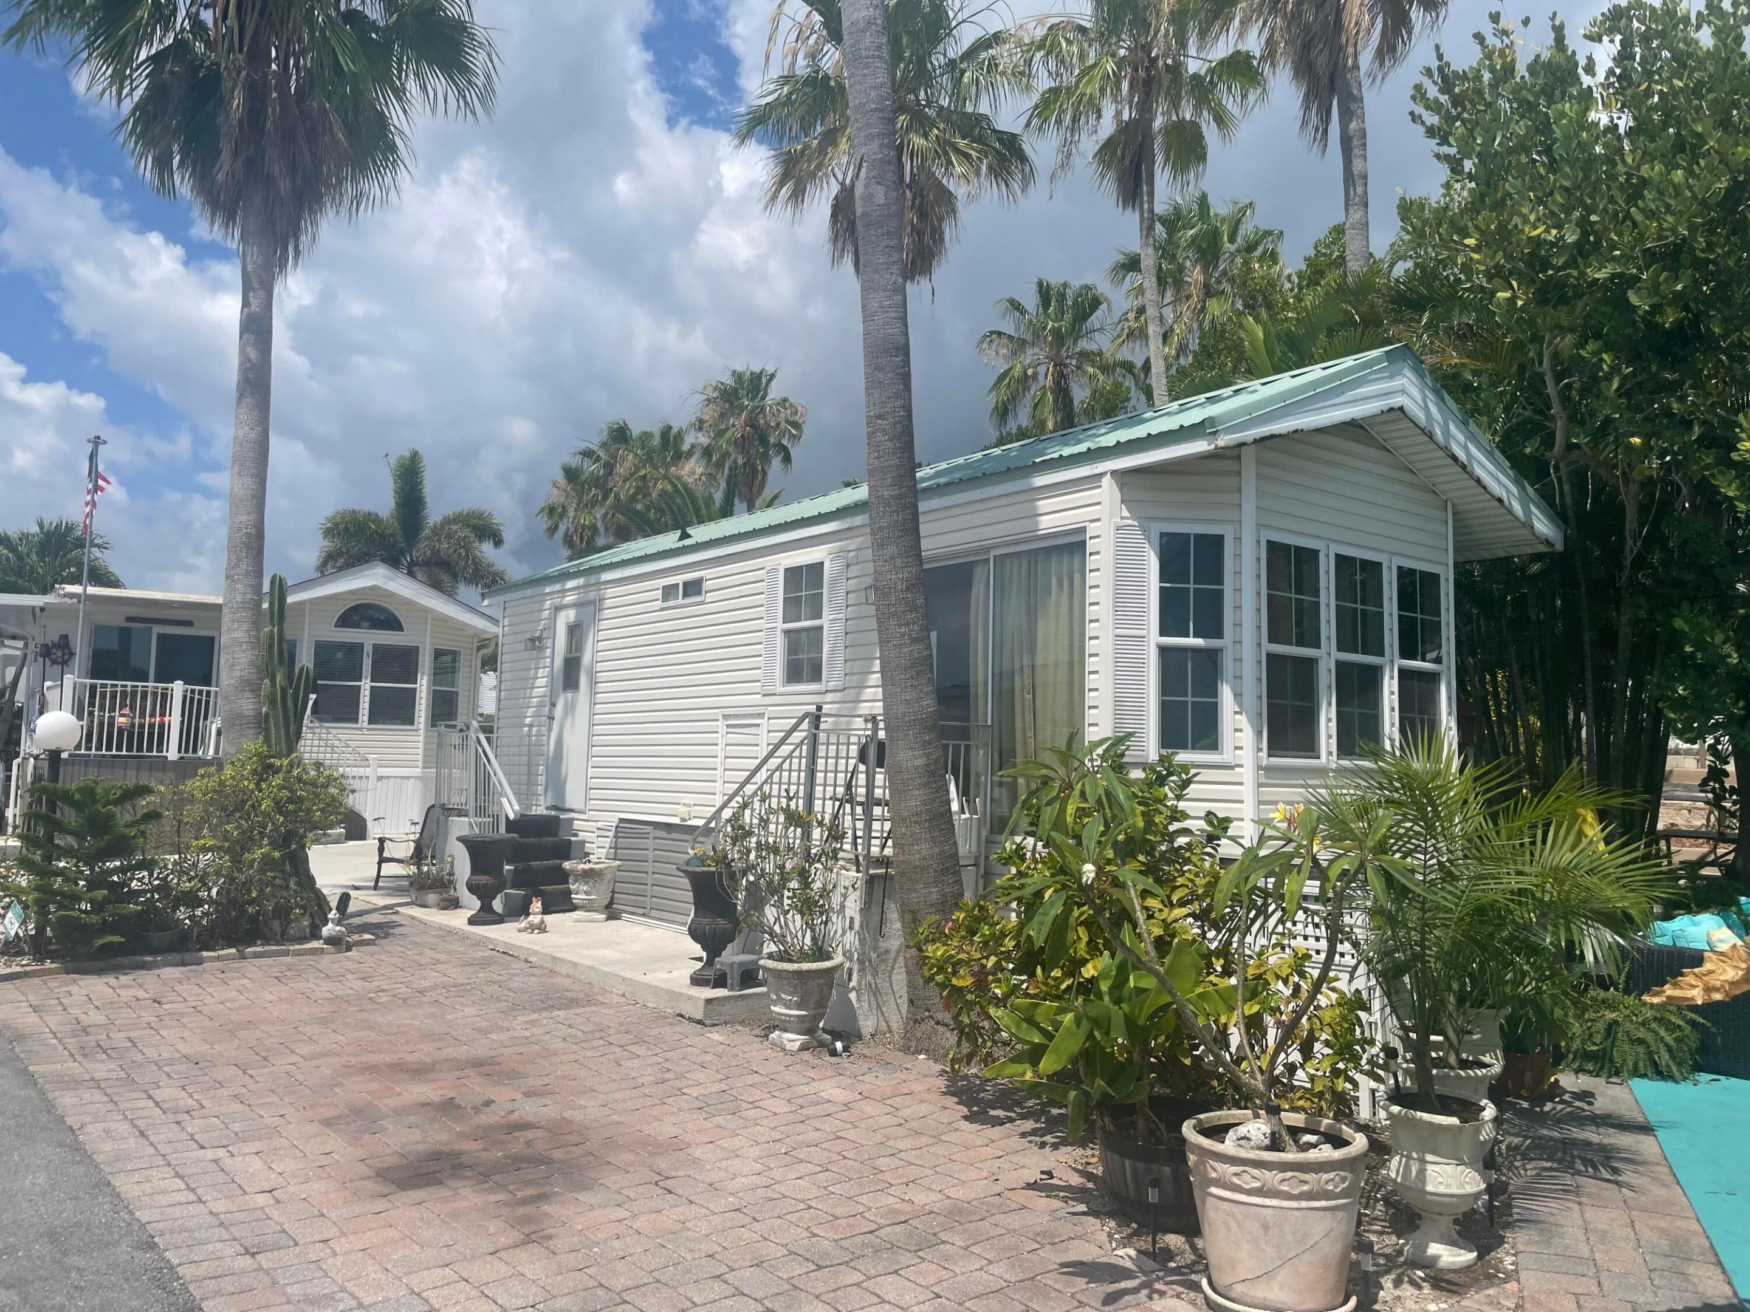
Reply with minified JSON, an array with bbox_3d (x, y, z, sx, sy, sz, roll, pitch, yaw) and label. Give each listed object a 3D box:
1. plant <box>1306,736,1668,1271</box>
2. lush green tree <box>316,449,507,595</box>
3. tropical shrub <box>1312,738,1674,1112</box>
[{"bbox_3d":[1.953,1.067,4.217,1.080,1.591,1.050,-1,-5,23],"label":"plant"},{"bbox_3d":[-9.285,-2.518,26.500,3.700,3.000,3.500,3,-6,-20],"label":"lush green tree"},{"bbox_3d":[2.020,0.808,4.400,1.150,1.180,1.100,-1,-6,25],"label":"tropical shrub"}]

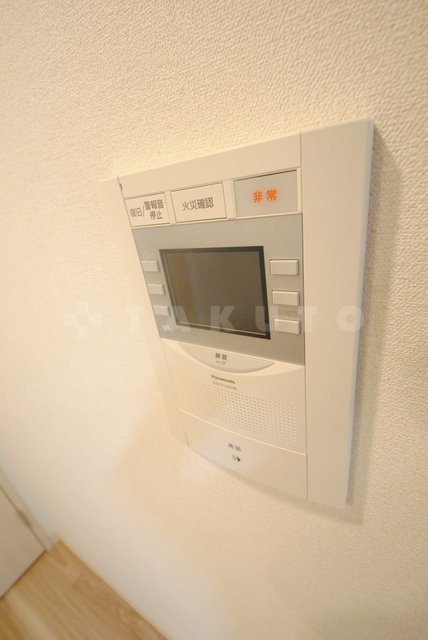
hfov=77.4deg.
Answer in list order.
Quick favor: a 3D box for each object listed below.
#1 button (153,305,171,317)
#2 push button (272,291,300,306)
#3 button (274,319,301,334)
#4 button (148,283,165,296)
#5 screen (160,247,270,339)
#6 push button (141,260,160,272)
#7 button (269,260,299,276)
[{"bbox_3d":[-0.044,-0.008,0.225,0.016,0.009,0.004,8,30,32],"label":"button"},{"bbox_3d":[0.043,-0.013,0.161,0.016,0.009,0.004,8,30,32],"label":"push button"},{"bbox_3d":[0.046,0.004,0.168,0.016,0.009,0.004,8,30,32],"label":"button"},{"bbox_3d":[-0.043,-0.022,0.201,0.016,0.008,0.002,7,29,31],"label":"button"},{"bbox_3d":[0.000,-0.019,0.189,0.081,0.063,0.005,8,30,32],"label":"screen"},{"bbox_3d":[-0.046,-0.038,0.193,0.016,0.008,0.002,7,29,31],"label":"push button"},{"bbox_3d":[0.038,-0.028,0.142,0.015,0.008,0.002,7,29,31],"label":"button"}]

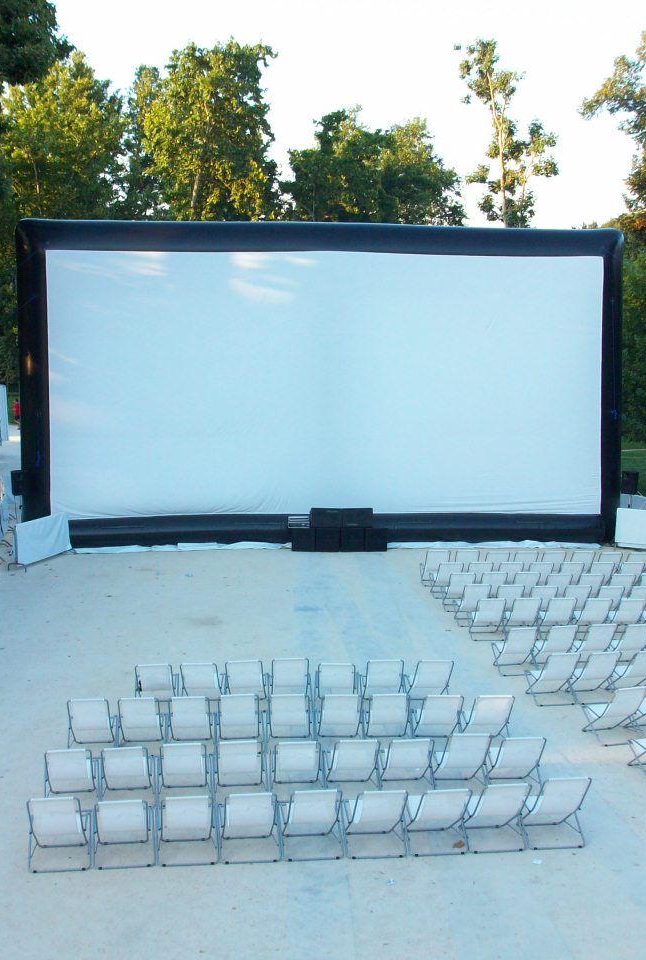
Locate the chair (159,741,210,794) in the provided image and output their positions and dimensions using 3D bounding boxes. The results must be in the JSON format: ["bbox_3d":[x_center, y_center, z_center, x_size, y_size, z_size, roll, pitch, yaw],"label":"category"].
[{"bbox_3d":[-1.689,3.493,15.321,0.636,0.848,0.899,0,7,-5],"label":"chair"}]

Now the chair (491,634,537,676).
[{"bbox_3d":[3.111,2.694,20.257,0.617,0.816,0.861,0,7,-7],"label":"chair"}]

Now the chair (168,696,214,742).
[{"bbox_3d":[-1.707,3.104,16.299,0.615,0.819,0.849,0,6,-3],"label":"chair"}]

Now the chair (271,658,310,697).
[{"bbox_3d":[-0.501,3.040,19.180,0.636,0.850,0.896,0,7,-3],"label":"chair"}]

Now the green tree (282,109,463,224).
[{"bbox_3d":[2.896,-12.264,74.085,11.000,18.519,11.000,0,7,0],"label":"green tree"}]

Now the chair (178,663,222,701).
[{"bbox_3d":[-1.819,2.976,18.344,0.621,0.838,0.930,-1,6,-7],"label":"chair"}]

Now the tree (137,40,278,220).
[{"bbox_3d":[-5.836,-11.810,64.103,7.800,20.400,7.800,0,6,0],"label":"tree"}]

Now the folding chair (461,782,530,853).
[{"bbox_3d":[1.864,3.567,13.716,0.640,0.846,0.954,-1,7,-10],"label":"folding chair"}]

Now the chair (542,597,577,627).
[{"bbox_3d":[4.265,2.465,22.768,0.615,0.819,0.849,0,6,-3],"label":"chair"}]

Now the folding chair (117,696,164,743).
[{"bbox_3d":[-2.473,3.274,17.106,0.636,0.857,0.887,0,7,-4],"label":"folding chair"}]

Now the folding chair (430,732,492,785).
[{"bbox_3d":[1.586,3.196,14.386,0.600,0.802,0.874,-1,6,-6],"label":"folding chair"}]

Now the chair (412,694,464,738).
[{"bbox_3d":[1.521,3.154,16.775,0.621,0.828,0.934,0,6,-3],"label":"chair"}]

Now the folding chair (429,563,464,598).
[{"bbox_3d":[2.588,2.044,26.132,0.617,0.771,0.902,0,7,-6],"label":"folding chair"}]

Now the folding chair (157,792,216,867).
[{"bbox_3d":[-1.358,3.395,12.543,0.600,0.802,0.874,-1,6,-8],"label":"folding chair"}]

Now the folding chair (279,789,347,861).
[{"bbox_3d":[-0.119,3.485,13.115,0.617,0.808,0.870,0,7,-8],"label":"folding chair"}]

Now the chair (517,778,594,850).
[{"bbox_3d":[2.482,3.477,13.565,0.621,0.878,0.962,-1,6,-8],"label":"chair"}]

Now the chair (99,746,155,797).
[{"bbox_3d":[-2.246,3.329,14.461,0.617,0.781,0.894,0,7,-6],"label":"chair"}]

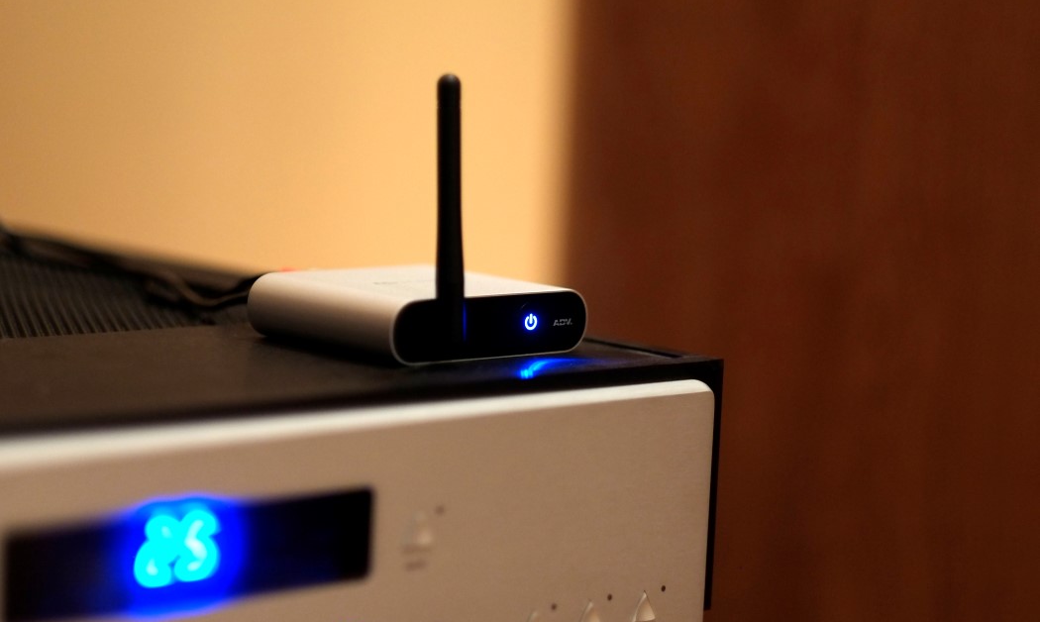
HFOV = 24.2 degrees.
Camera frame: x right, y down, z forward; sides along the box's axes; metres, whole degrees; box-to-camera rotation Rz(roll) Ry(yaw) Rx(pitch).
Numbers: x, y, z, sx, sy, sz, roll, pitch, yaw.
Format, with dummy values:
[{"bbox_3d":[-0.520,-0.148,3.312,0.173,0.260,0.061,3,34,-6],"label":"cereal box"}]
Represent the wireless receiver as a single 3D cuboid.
[{"bbox_3d":[-0.035,-0.040,0.939,0.096,0.109,0.105,-4,10,-40],"label":"wireless receiver"}]

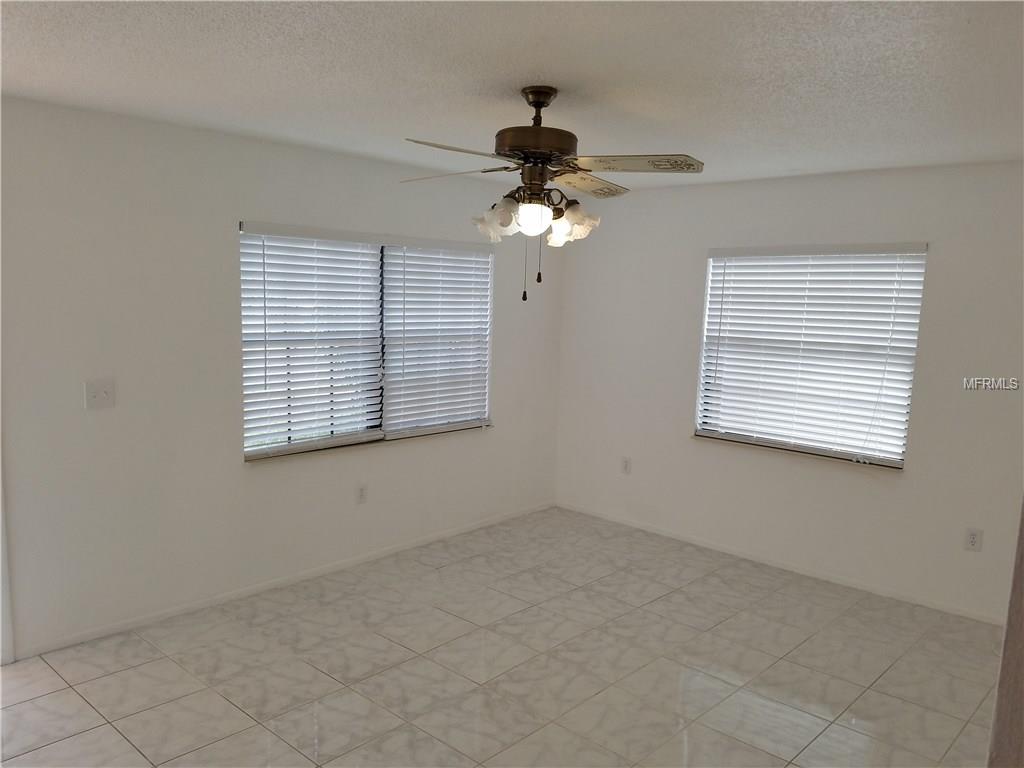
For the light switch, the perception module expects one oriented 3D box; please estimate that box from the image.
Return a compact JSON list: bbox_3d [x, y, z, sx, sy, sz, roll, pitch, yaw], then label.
[{"bbox_3d":[-1.882,0.046,3.523,0.020,0.125,0.127,7,9,42],"label":"light switch"}]

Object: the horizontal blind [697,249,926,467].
[{"bbox_3d":[1.794,-0.208,4.781,1.335,1.275,0.100,8,9,42],"label":"horizontal blind"}]

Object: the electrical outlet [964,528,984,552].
[{"bbox_3d":[2.506,0.851,4.173,0.083,0.124,0.013,8,9,42],"label":"electrical outlet"}]

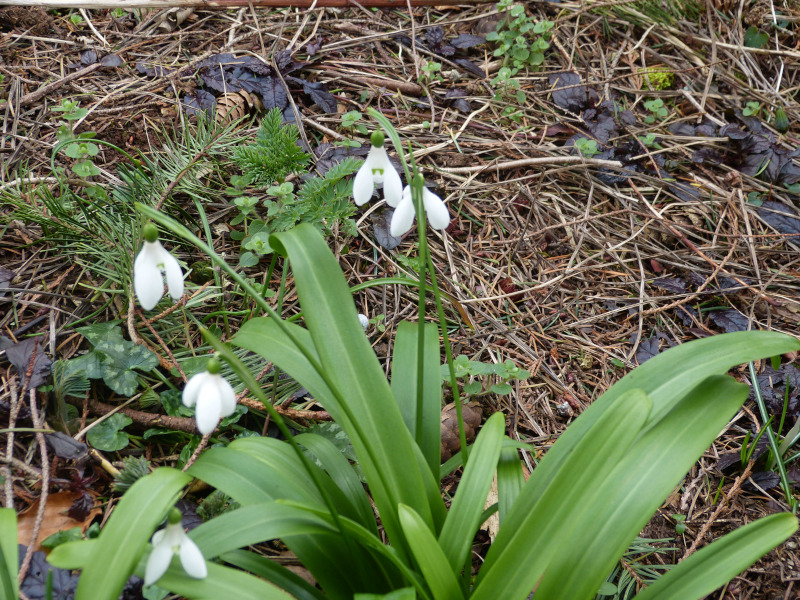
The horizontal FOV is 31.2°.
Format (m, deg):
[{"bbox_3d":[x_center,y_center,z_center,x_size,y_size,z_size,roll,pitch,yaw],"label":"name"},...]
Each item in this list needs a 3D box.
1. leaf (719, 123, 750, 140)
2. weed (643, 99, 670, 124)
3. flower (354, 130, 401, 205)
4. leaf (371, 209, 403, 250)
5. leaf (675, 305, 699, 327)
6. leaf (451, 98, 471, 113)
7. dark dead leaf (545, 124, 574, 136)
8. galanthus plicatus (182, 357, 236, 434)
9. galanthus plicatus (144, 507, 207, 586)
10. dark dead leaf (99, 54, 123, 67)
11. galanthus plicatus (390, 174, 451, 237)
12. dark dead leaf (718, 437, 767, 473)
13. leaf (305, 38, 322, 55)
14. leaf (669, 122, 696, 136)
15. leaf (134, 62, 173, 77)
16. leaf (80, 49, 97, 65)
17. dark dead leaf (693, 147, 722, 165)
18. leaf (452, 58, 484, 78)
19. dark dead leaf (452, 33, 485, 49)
[{"bbox_3d":[0.192,-0.097,0.827,0.017,0.005,0.012,0,42,0],"label":"leaf"},{"bbox_3d":[0.169,-0.125,0.948,0.017,0.011,0.016,0,38,0],"label":"weed"},{"bbox_3d":[-0.009,-0.052,0.573,0.021,0.032,0.020,0,38,0],"label":"flower"},{"bbox_3d":[-0.007,-0.041,0.841,0.019,0.011,0.027,0,38,0],"label":"leaf"},{"bbox_3d":[0.161,0.009,0.806,0.013,0.007,0.013,0,40,0],"label":"leaf"},{"bbox_3d":[0.041,-0.132,0.974,0.014,0.007,0.010,0,40,0],"label":"leaf"},{"bbox_3d":[0.106,-0.113,0.951,0.020,0.007,0.008,0,40,0],"label":"dark dead leaf"},{"bbox_3d":[-0.073,0.037,0.550,0.021,0.030,0.022,0,40,0],"label":"galanthus plicatus"},{"bbox_3d":[-0.079,0.086,0.502,0.023,0.033,0.022,0,38,0],"label":"galanthus plicatus"},{"bbox_3d":[-0.206,-0.171,1.020,0.017,0.007,0.009,0,40,0],"label":"dark dead leaf"},{"bbox_3d":[0.008,-0.037,0.565,0.024,0.028,0.021,0,40,0],"label":"galanthus plicatus"},{"bbox_3d":[0.182,0.082,0.762,0.028,0.012,0.024,0,34,0],"label":"dark dead leaf"},{"bbox_3d":[-0.072,-0.212,1.200,0.016,0.010,0.020,0,34,0],"label":"leaf"},{"bbox_3d":[0.183,-0.111,0.929,0.018,0.006,0.011,0,38,0],"label":"leaf"},{"bbox_3d":[-0.200,-0.187,1.162,0.030,0.010,0.021,0,34,0],"label":"leaf"},{"bbox_3d":[-0.192,-0.150,0.884,0.010,0.004,0.013,0,42,0],"label":"leaf"},{"bbox_3d":[0.174,-0.082,0.809,0.017,0.005,0.012,0,42,0],"label":"dark dead leaf"},{"bbox_3d":[0.048,-0.161,0.993,0.014,0.009,0.030,-23,44,-27],"label":"leaf"},{"bbox_3d":[0.058,-0.219,1.210,0.031,0.010,0.020,6,34,8],"label":"dark dead leaf"}]

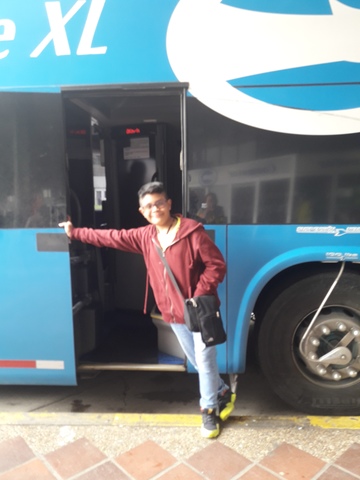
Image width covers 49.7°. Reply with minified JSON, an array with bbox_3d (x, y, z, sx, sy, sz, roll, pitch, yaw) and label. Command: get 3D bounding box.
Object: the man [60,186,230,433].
[{"bbox_3d":[-0.225,0.390,2.385,1.090,1.480,0.380,0,5,9],"label":"man"}]

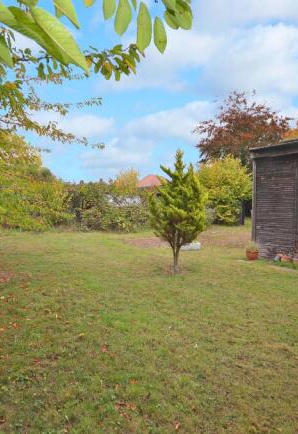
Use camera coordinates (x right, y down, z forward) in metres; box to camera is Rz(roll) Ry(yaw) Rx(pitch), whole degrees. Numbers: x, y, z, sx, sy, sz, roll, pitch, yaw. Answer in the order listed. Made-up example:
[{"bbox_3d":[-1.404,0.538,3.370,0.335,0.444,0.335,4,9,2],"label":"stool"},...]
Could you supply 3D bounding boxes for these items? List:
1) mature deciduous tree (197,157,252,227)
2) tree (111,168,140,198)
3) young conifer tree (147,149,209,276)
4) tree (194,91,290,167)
[{"bbox_3d":[6.031,-2.017,21.583,4.650,5.670,4.650,0,2,0],"label":"mature deciduous tree"},{"bbox_3d":[-2.327,-2.124,27.081,3.170,5.560,3.170,0,2,0],"label":"tree"},{"bbox_3d":[0.676,-0.135,6.291,1.310,2.800,1.270,0,2,0],"label":"young conifer tree"},{"bbox_3d":[9.837,-6.432,29.206,10.320,14.050,10.320,0,2,0],"label":"tree"}]

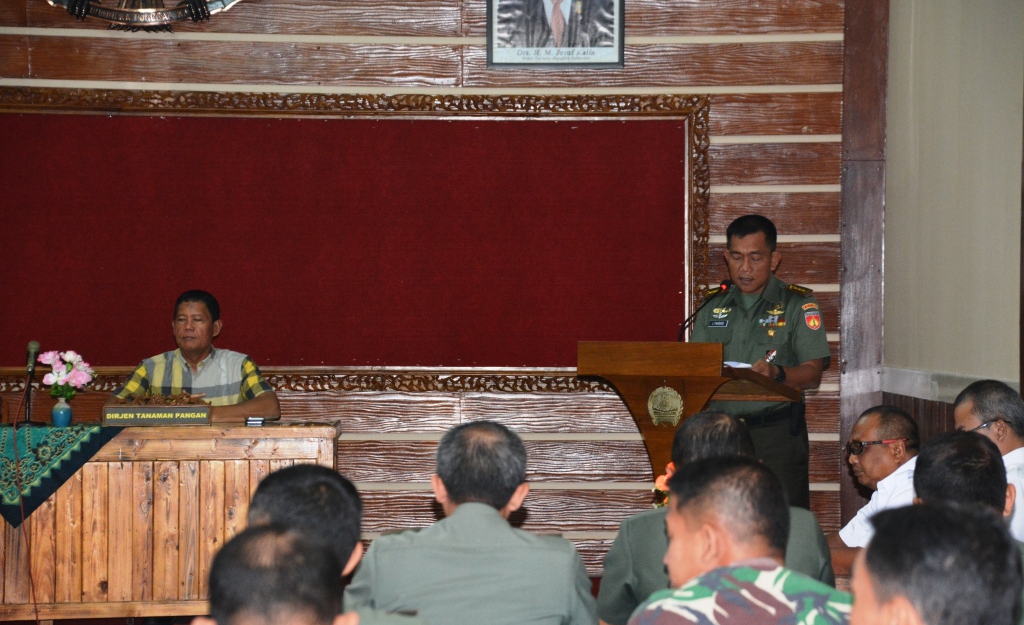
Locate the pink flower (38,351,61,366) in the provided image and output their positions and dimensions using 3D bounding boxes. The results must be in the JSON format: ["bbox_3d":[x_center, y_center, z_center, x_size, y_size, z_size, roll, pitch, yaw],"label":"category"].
[{"bbox_3d":[-1.747,0.174,27.400,0.083,0.055,0.072,0,0,6],"label":"pink flower"}]

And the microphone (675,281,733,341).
[{"bbox_3d":[0.653,0.008,24.780,0.040,0.235,0.260,0,0,35],"label":"microphone"}]

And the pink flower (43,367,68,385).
[{"bbox_3d":[-1.723,0.242,27.380,0.095,0.068,0.075,0,0,6],"label":"pink flower"}]

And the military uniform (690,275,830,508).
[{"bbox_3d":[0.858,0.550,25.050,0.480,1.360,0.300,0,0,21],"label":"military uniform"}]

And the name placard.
[{"bbox_3d":[-1.343,0.389,27.400,0.405,0.078,0.055,0,0,0],"label":"name placard"}]

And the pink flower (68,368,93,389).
[{"bbox_3d":[-1.627,0.249,27.360,0.088,0.080,0.075,0,0,-6],"label":"pink flower"}]

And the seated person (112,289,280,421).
[{"bbox_3d":[-1.210,0.550,27.950,0.630,1.270,0.760,0,0,7],"label":"seated person"}]

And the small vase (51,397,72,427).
[{"bbox_3d":[-1.702,0.379,27.400,0.077,0.112,0.077,0,0,0],"label":"small vase"}]

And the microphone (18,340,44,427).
[{"bbox_3d":[-1.820,0.269,27.500,0.105,0.325,0.130,0,0,18],"label":"microphone"}]

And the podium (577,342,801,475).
[{"bbox_3d":[0.601,0.700,24.700,0.600,1.200,0.480,0,0,35],"label":"podium"}]

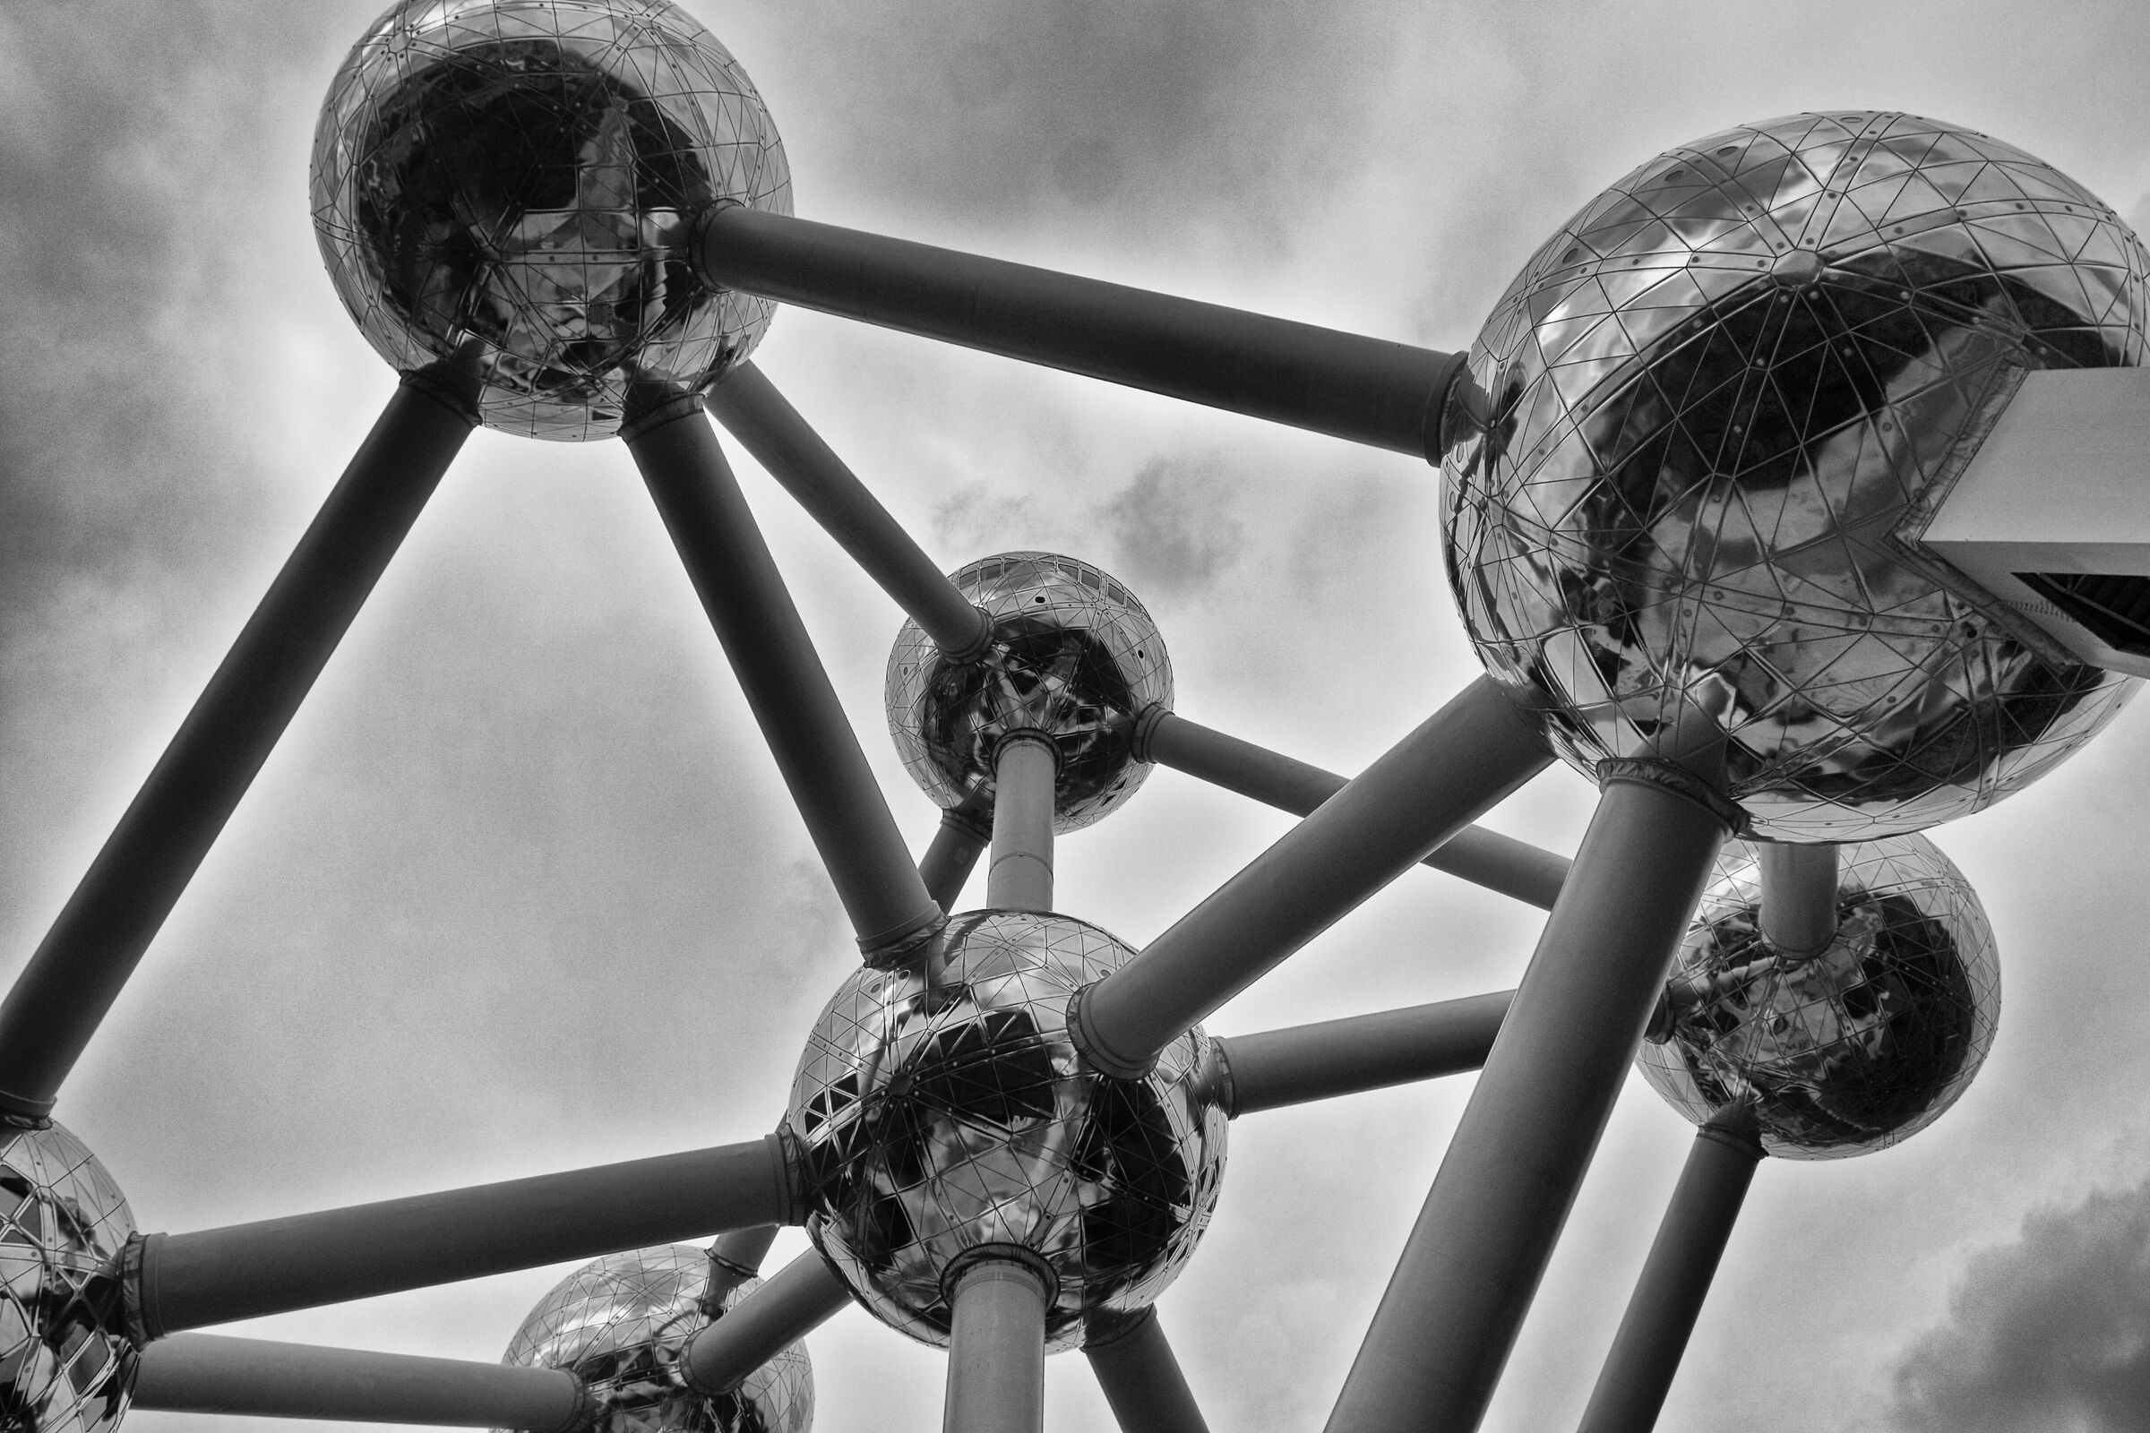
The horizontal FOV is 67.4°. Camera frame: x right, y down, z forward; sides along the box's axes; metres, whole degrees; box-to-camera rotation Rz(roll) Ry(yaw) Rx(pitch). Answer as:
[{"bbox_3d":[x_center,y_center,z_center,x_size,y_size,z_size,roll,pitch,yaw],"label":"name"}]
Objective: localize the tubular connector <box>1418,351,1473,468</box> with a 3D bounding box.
[{"bbox_3d":[10.850,-8.650,45.700,0.900,3.300,3.300,20,-60,28],"label":"tubular connector"}]

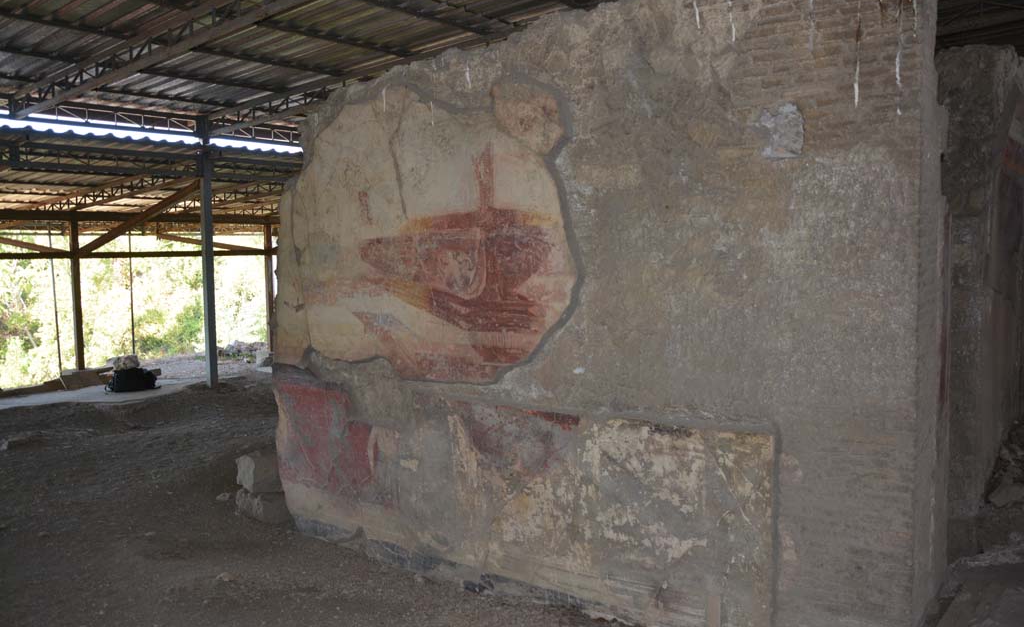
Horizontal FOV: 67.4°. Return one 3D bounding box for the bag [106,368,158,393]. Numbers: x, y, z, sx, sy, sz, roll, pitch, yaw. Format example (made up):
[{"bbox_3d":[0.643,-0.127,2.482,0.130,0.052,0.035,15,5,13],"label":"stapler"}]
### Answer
[{"bbox_3d":[-4.899,0.858,9.912,0.540,0.265,0.280,-3,5,-26],"label":"bag"}]

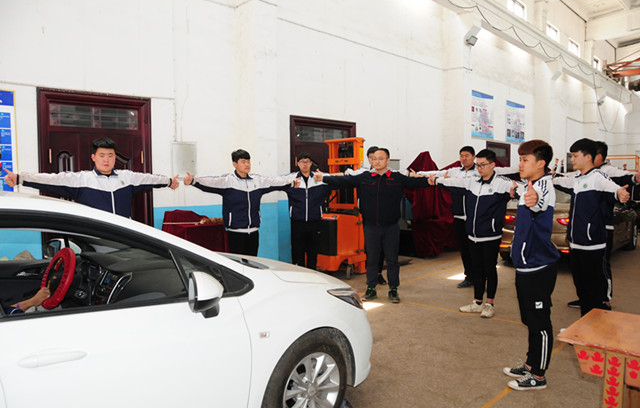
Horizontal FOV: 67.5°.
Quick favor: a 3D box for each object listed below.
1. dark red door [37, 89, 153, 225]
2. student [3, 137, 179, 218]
[{"bbox_3d":[-2.808,-0.139,6.100,0.150,2.500,1.380,4,6,45],"label":"dark red door"},{"bbox_3d":[-1.884,0.342,4.150,0.420,1.800,1.530,4,6,44],"label":"student"}]

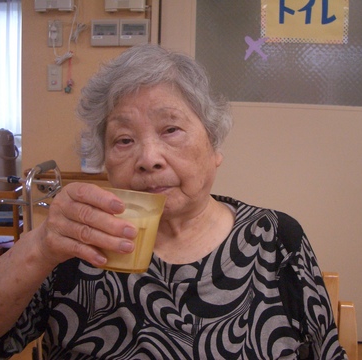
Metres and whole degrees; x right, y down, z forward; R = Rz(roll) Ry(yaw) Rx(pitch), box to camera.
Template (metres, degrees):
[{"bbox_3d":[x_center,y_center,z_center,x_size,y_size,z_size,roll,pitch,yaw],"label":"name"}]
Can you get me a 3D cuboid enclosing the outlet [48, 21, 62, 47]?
[{"bbox_3d":[-0.582,-0.679,2.245,0.070,0.120,0.012,3,4,13],"label":"outlet"}]

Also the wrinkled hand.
[{"bbox_3d":[-0.095,0.044,0.497,0.100,0.080,0.088,18,-2,-6],"label":"wrinkled hand"}]

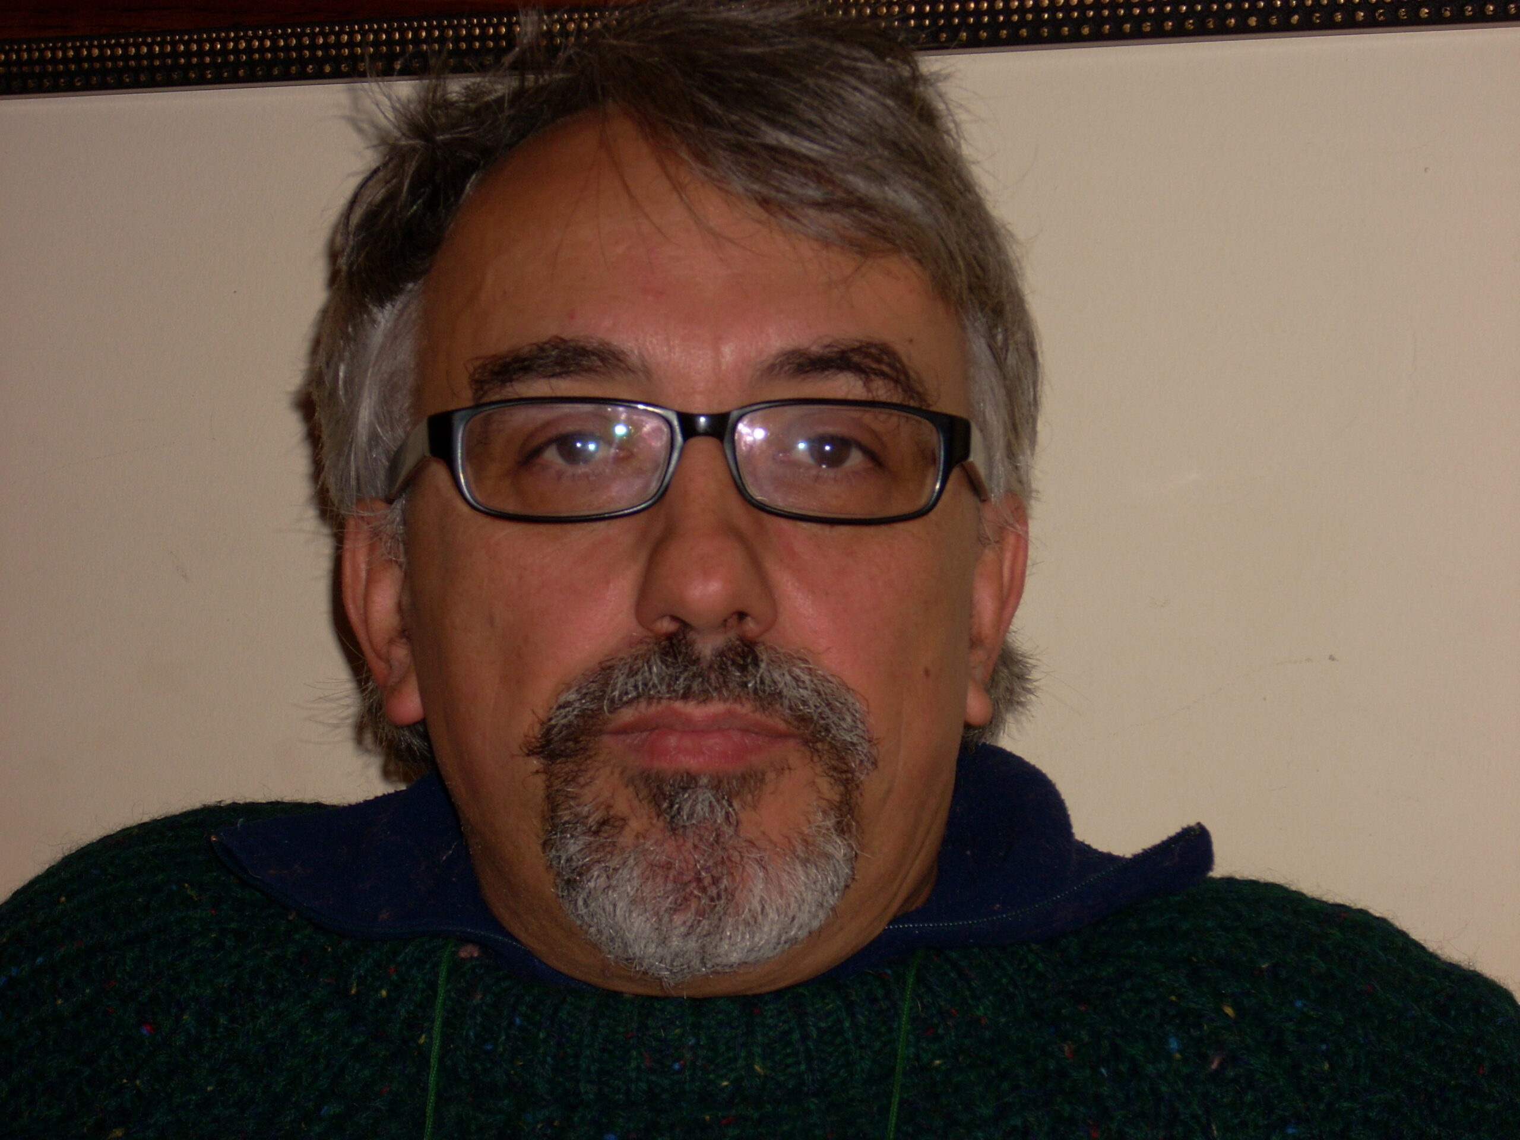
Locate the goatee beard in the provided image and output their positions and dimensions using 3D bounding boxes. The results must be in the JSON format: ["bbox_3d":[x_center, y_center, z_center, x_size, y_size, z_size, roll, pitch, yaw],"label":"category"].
[{"bbox_3d":[-0.015,0.059,1.218,0.087,0.084,0.050,0,-9,-3],"label":"goatee beard"}]

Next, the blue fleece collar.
[{"bbox_3d":[-0.013,0.078,1.325,0.260,0.078,0.170,-2,-2,-2],"label":"blue fleece collar"}]

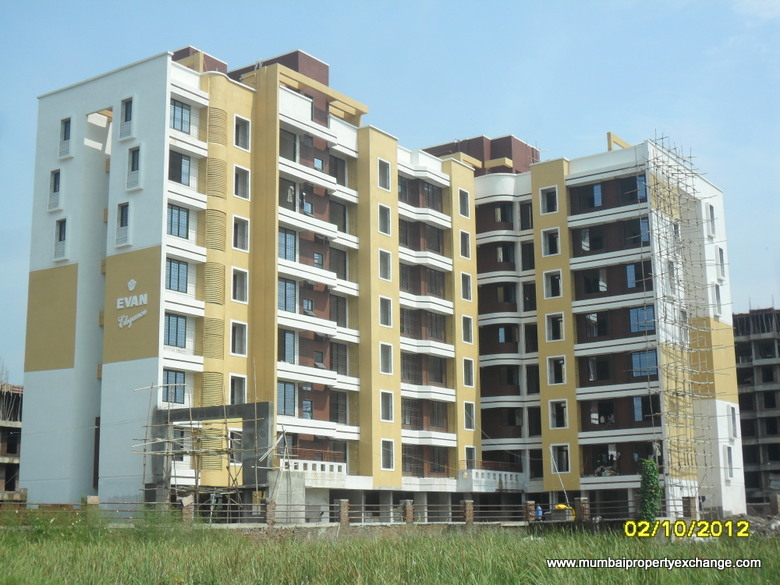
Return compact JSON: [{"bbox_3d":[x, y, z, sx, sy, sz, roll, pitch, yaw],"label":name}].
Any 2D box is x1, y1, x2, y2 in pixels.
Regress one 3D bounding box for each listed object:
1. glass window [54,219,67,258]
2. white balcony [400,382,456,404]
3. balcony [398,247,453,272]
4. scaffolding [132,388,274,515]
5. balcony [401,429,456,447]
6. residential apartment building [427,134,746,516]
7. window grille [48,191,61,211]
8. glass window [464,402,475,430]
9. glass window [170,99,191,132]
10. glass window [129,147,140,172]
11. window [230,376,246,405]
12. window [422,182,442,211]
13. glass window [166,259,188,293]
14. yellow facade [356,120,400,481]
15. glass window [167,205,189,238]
[{"bbox_3d":[-18.220,-2.958,64.867,0.860,2.150,0.120,-8,-14,34],"label":"glass window"},{"bbox_3d":[2.247,6.535,76.154,1.300,0.820,5.550,-8,-14,34],"label":"white balcony"},{"bbox_3d":[2.137,-2.160,77.904,1.300,0.880,5.550,-8,-14,34],"label":"balcony"},{"bbox_3d":[-8.776,7.812,54.983,7.500,6.200,1.600,-8,-14,34],"label":"scaffolding"},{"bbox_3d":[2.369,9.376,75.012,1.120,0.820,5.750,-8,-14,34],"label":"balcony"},{"bbox_3d":[13.715,2.750,86.047,18.321,27.481,14.480,-8,-14,34],"label":"residential apartment building"},{"bbox_3d":[-18.968,-5.230,66.258,0.889,1.007,0.118,-9,-14,35],"label":"window grille"},{"bbox_3d":[5.290,8.298,78.488,0.200,1.710,1.240,-8,-14,34],"label":"glass window"},{"bbox_3d":[-11.379,-9.544,63.407,0.180,1.670,1.730,-8,-14,34],"label":"glass window"},{"bbox_3d":[-13.654,-7.132,62.961,0.798,1.330,0.197,-8,-14,34],"label":"glass window"},{"bbox_3d":[-8.261,5.473,63.491,0.200,1.700,1.240,-8,-14,34],"label":"window"},{"bbox_3d":[2.913,-6.429,79.572,0.180,1.680,2.050,-8,-14,34],"label":"window"},{"bbox_3d":[-11.294,-0.889,61.873,0.120,1.660,1.780,-8,-14,34],"label":"glass window"},{"bbox_3d":[-0.636,0.834,73.327,1.015,22.379,3.152,-8,-14,34],"label":"yellow facade"},{"bbox_3d":[-11.384,-3.784,62.657,0.138,1.645,1.675,-8,-14,34],"label":"glass window"}]

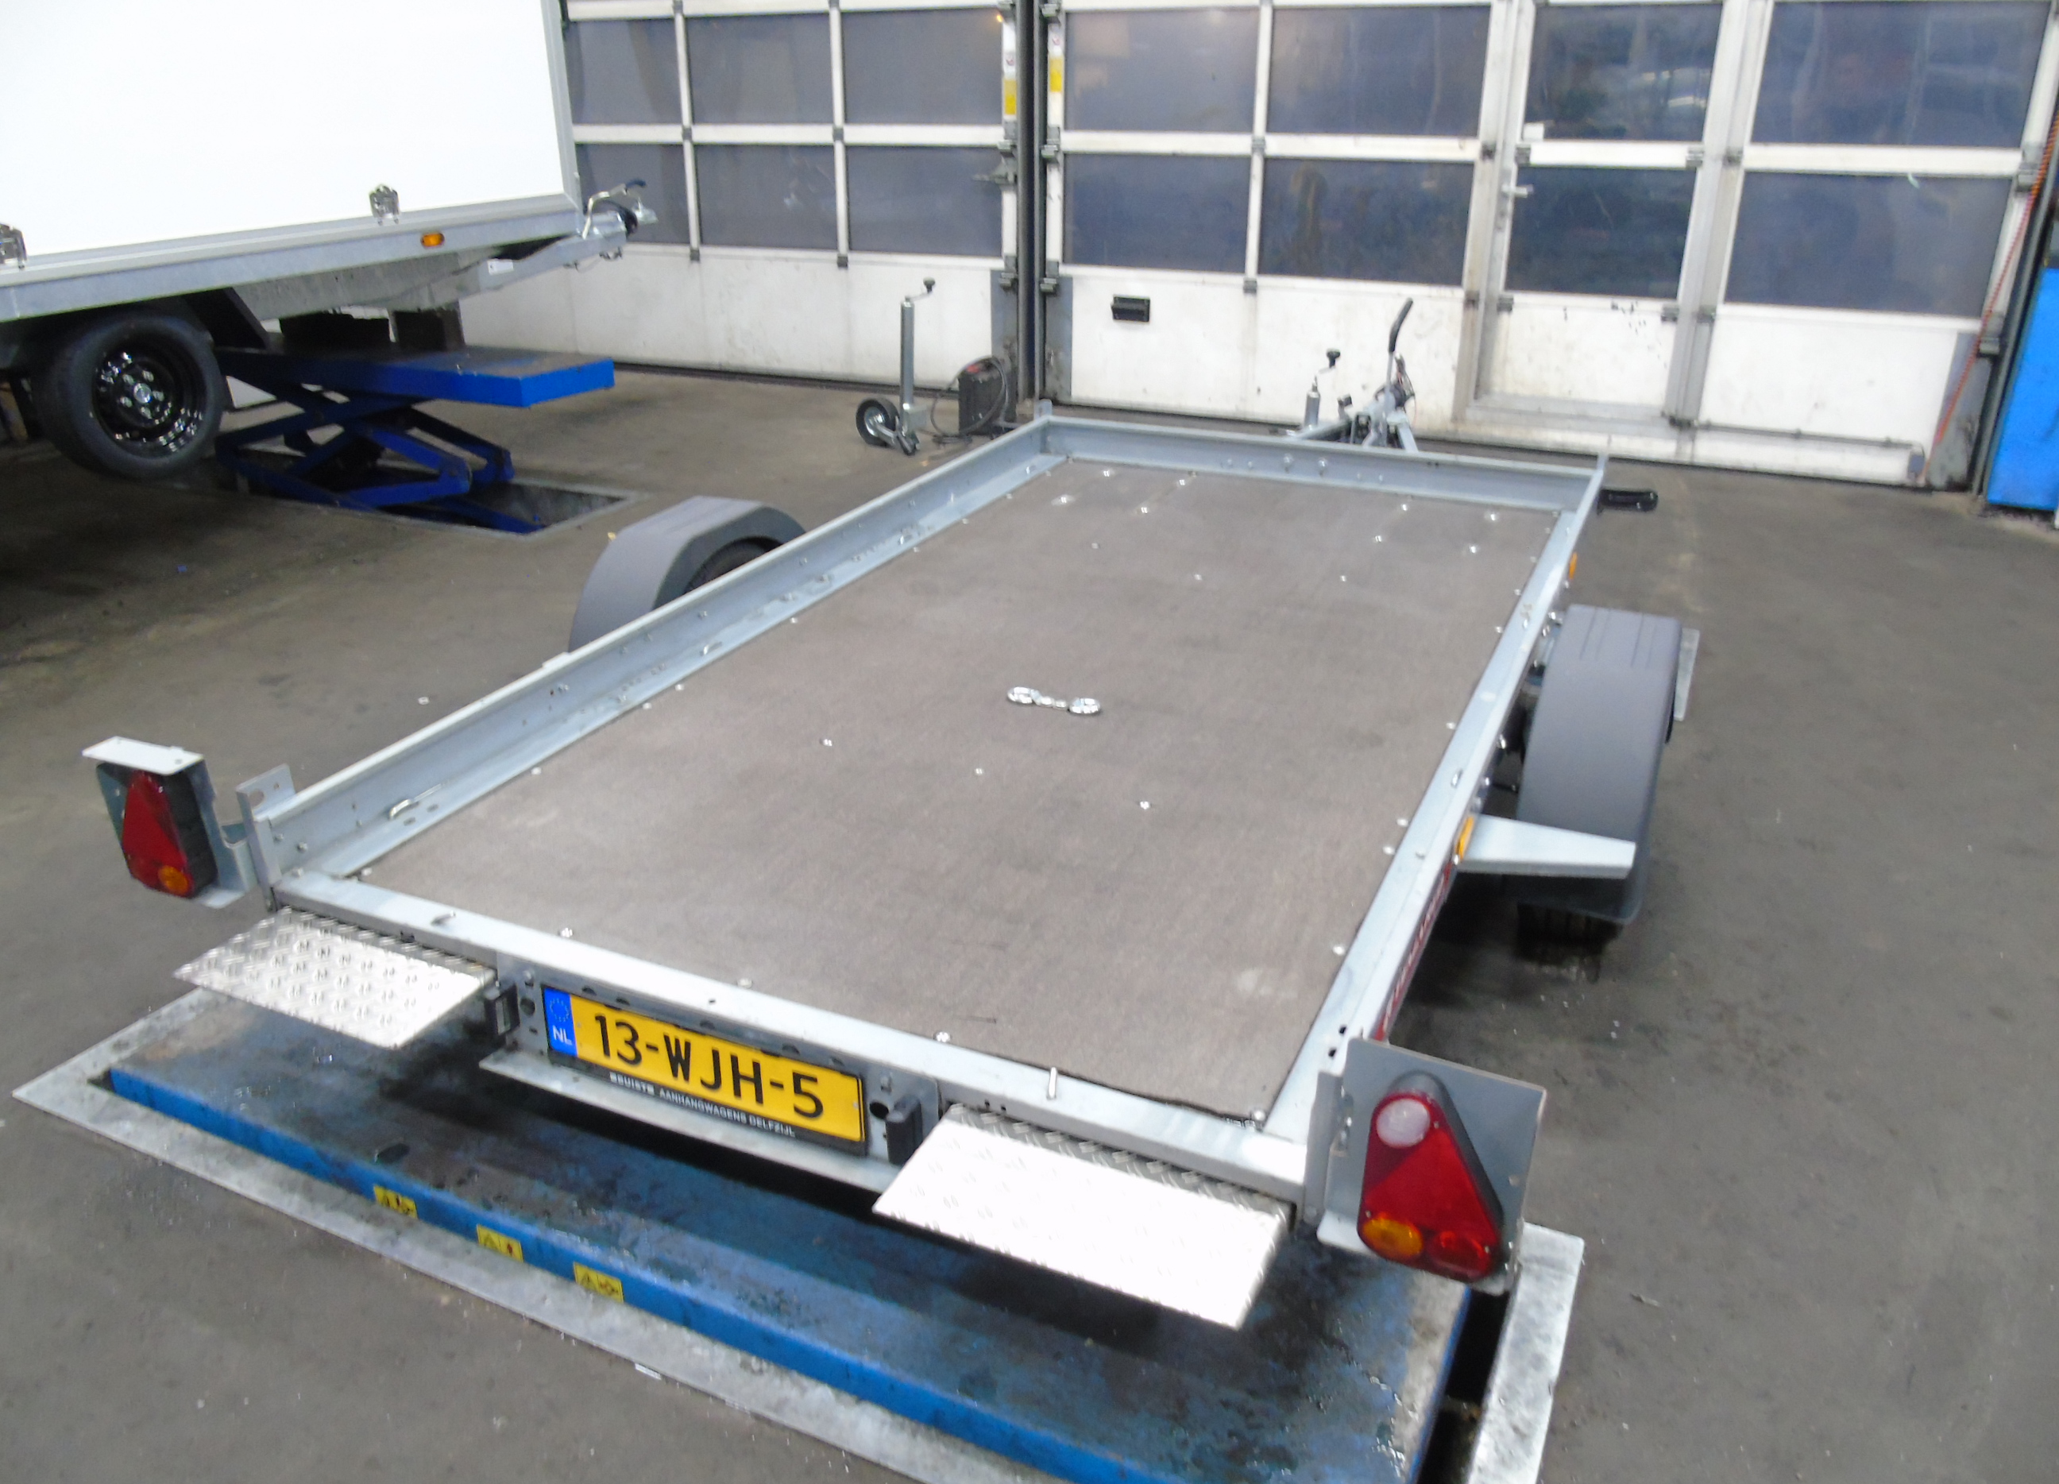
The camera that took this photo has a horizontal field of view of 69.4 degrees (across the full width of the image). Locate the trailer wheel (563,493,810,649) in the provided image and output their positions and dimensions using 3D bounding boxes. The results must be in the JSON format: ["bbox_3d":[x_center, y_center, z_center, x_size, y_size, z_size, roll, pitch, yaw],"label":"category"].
[{"bbox_3d":[-0.775,-0.246,3.574,0.195,0.610,0.730,10,27,23],"label":"trailer wheel"}]

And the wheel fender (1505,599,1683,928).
[{"bbox_3d":[1.069,0.088,2.789,0.195,0.610,0.730,10,27,23],"label":"wheel fender"}]

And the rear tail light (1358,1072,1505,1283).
[{"bbox_3d":[0.422,0.453,1.546,0.150,0.212,0.062,10,27,23],"label":"rear tail light"}]

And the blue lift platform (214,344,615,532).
[{"bbox_3d":[-2.618,-1.352,6.222,1.850,0.550,0.500,11,26,23],"label":"blue lift platform"}]

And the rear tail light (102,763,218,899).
[{"bbox_3d":[-1.335,0.134,2.294,0.150,0.212,0.062,10,27,23],"label":"rear tail light"}]

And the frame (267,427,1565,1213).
[{"bbox_3d":[0.199,-0.247,3.203,1.690,0.185,2.990,10,27,23],"label":"frame"}]

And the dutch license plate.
[{"bbox_3d":[-0.452,0.444,2.031,0.525,0.120,0.015,10,27,23],"label":"dutch license plate"}]

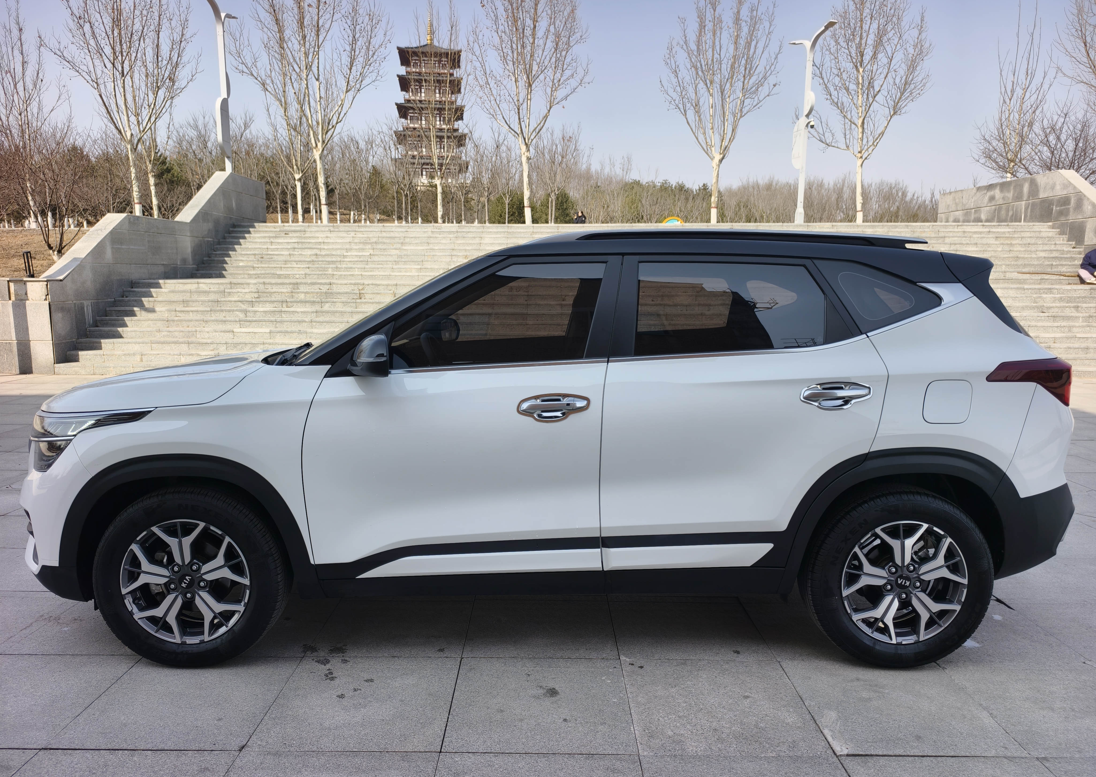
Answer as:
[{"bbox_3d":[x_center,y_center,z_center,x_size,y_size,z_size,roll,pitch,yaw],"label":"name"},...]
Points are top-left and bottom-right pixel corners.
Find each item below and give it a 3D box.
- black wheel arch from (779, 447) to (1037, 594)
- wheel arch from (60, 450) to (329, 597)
[{"bbox_3d":[1.303,0.475,2.679,0.925,0.540,0.130,0,8,-1],"label":"black wheel arch"},{"bbox_3d":[-1.270,0.494,2.644,0.915,0.535,0.130,0,8,-1],"label":"wheel arch"}]

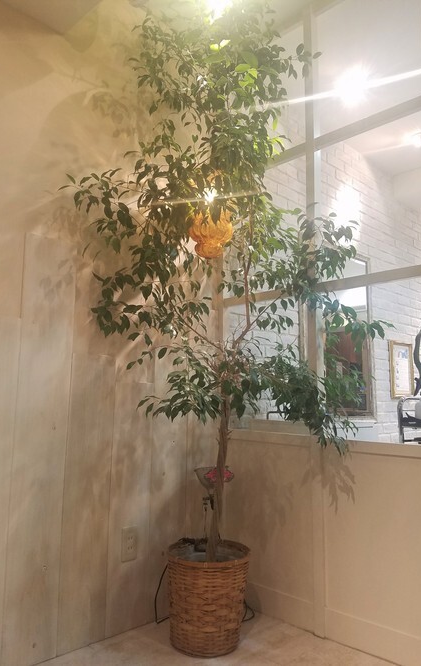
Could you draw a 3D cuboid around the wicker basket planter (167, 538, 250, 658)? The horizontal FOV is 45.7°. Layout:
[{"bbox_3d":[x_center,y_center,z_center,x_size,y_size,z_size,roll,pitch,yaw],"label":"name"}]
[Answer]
[{"bbox_3d":[-0.011,0.950,1.799,0.295,0.305,0.295,1,-8,0],"label":"wicker basket planter"}]

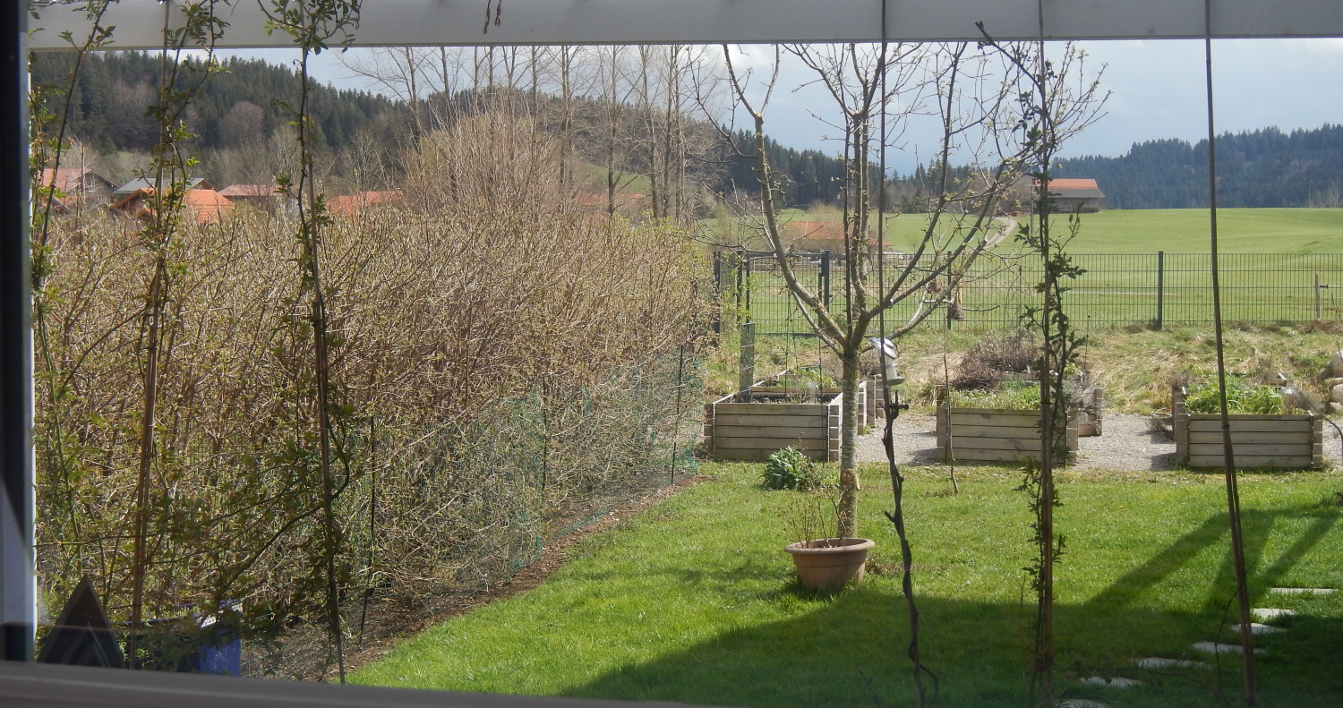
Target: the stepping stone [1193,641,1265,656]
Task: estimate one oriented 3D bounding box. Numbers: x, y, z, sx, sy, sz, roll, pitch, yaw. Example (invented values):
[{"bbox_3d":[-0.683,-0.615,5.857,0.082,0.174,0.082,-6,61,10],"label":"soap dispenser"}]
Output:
[{"bbox_3d":[2.732,1.461,11.416,0.330,0.050,0.250,2,4,30],"label":"stepping stone"}]

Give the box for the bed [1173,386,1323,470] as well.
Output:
[{"bbox_3d":[4.965,0.694,20.123,1.190,0.470,1.250,1,3,10],"label":"bed"}]

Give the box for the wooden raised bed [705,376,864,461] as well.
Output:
[{"bbox_3d":[0.947,0.647,20.523,1.170,0.500,1.250,1,3,9],"label":"wooden raised bed"}]

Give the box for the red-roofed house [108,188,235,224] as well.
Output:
[{"bbox_3d":[-43.577,-11.105,205.198,8.000,7.000,9.000,2,4,33],"label":"red-roofed house"}]

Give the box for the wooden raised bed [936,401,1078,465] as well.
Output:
[{"bbox_3d":[2.963,0.659,20.217,1.180,0.480,1.250,1,3,13],"label":"wooden raised bed"}]

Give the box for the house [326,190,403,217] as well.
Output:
[{"bbox_3d":[-30.674,-13.173,235.184,10.500,6.500,9.000,0,3,-7],"label":"house"}]

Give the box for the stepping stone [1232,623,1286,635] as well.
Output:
[{"bbox_3d":[3.020,1.431,11.965,0.270,0.050,0.240,2,4,30],"label":"stepping stone"}]

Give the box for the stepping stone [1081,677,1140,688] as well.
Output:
[{"bbox_3d":[1.993,1.507,10.567,0.270,0.050,0.220,2,4,25],"label":"stepping stone"}]

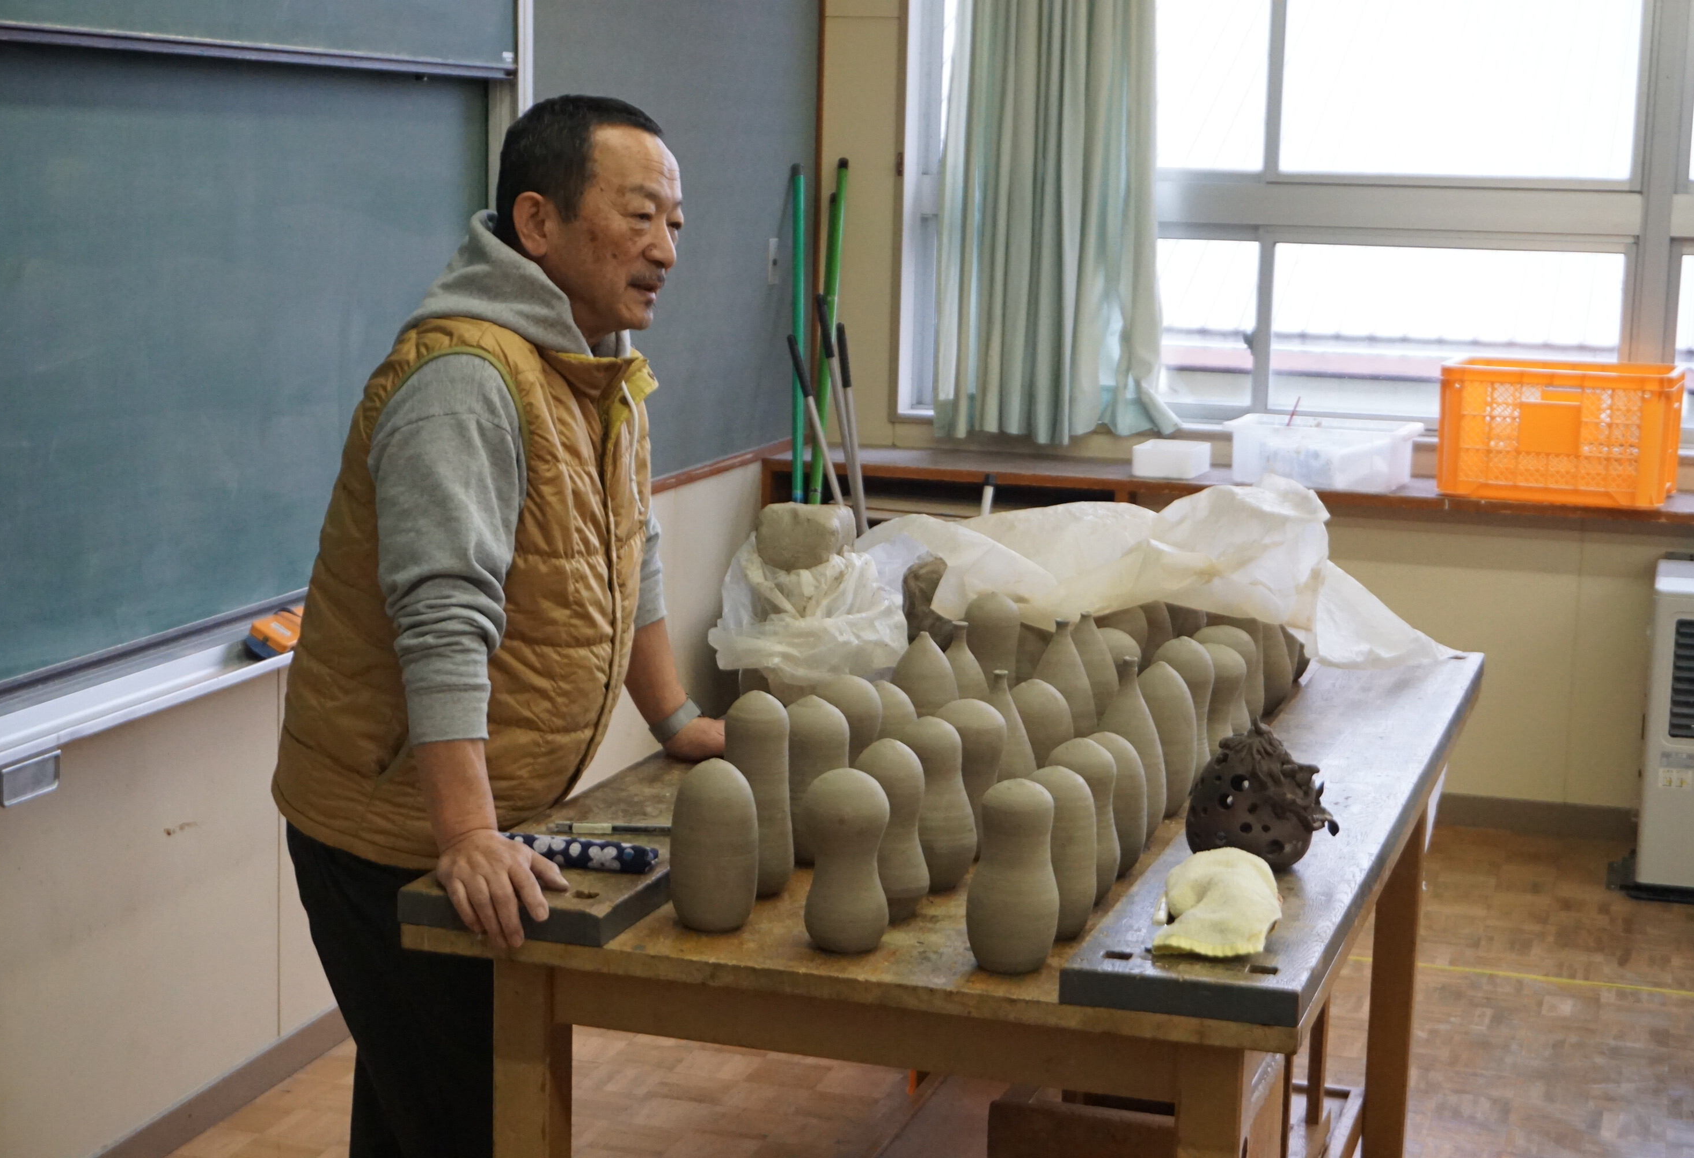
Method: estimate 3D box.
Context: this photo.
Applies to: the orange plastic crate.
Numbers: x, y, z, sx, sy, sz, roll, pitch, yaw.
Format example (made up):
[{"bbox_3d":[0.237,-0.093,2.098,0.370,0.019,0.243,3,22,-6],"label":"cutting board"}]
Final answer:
[{"bbox_3d":[1.620,-0.337,6.022,0.501,0.283,0.303,5,10,22],"label":"orange plastic crate"}]

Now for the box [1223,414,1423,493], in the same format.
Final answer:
[{"bbox_3d":[1.095,-0.288,6.117,0.404,0.130,0.254,4,10,20],"label":"box"}]

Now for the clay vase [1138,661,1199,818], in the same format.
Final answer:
[{"bbox_3d":[0.373,0.190,3.178,0.092,0.186,0.092,4,10,18],"label":"clay vase"}]

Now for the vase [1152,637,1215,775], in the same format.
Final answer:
[{"bbox_3d":[0.417,0.167,3.307,0.088,0.193,0.088,4,10,18],"label":"vase"}]

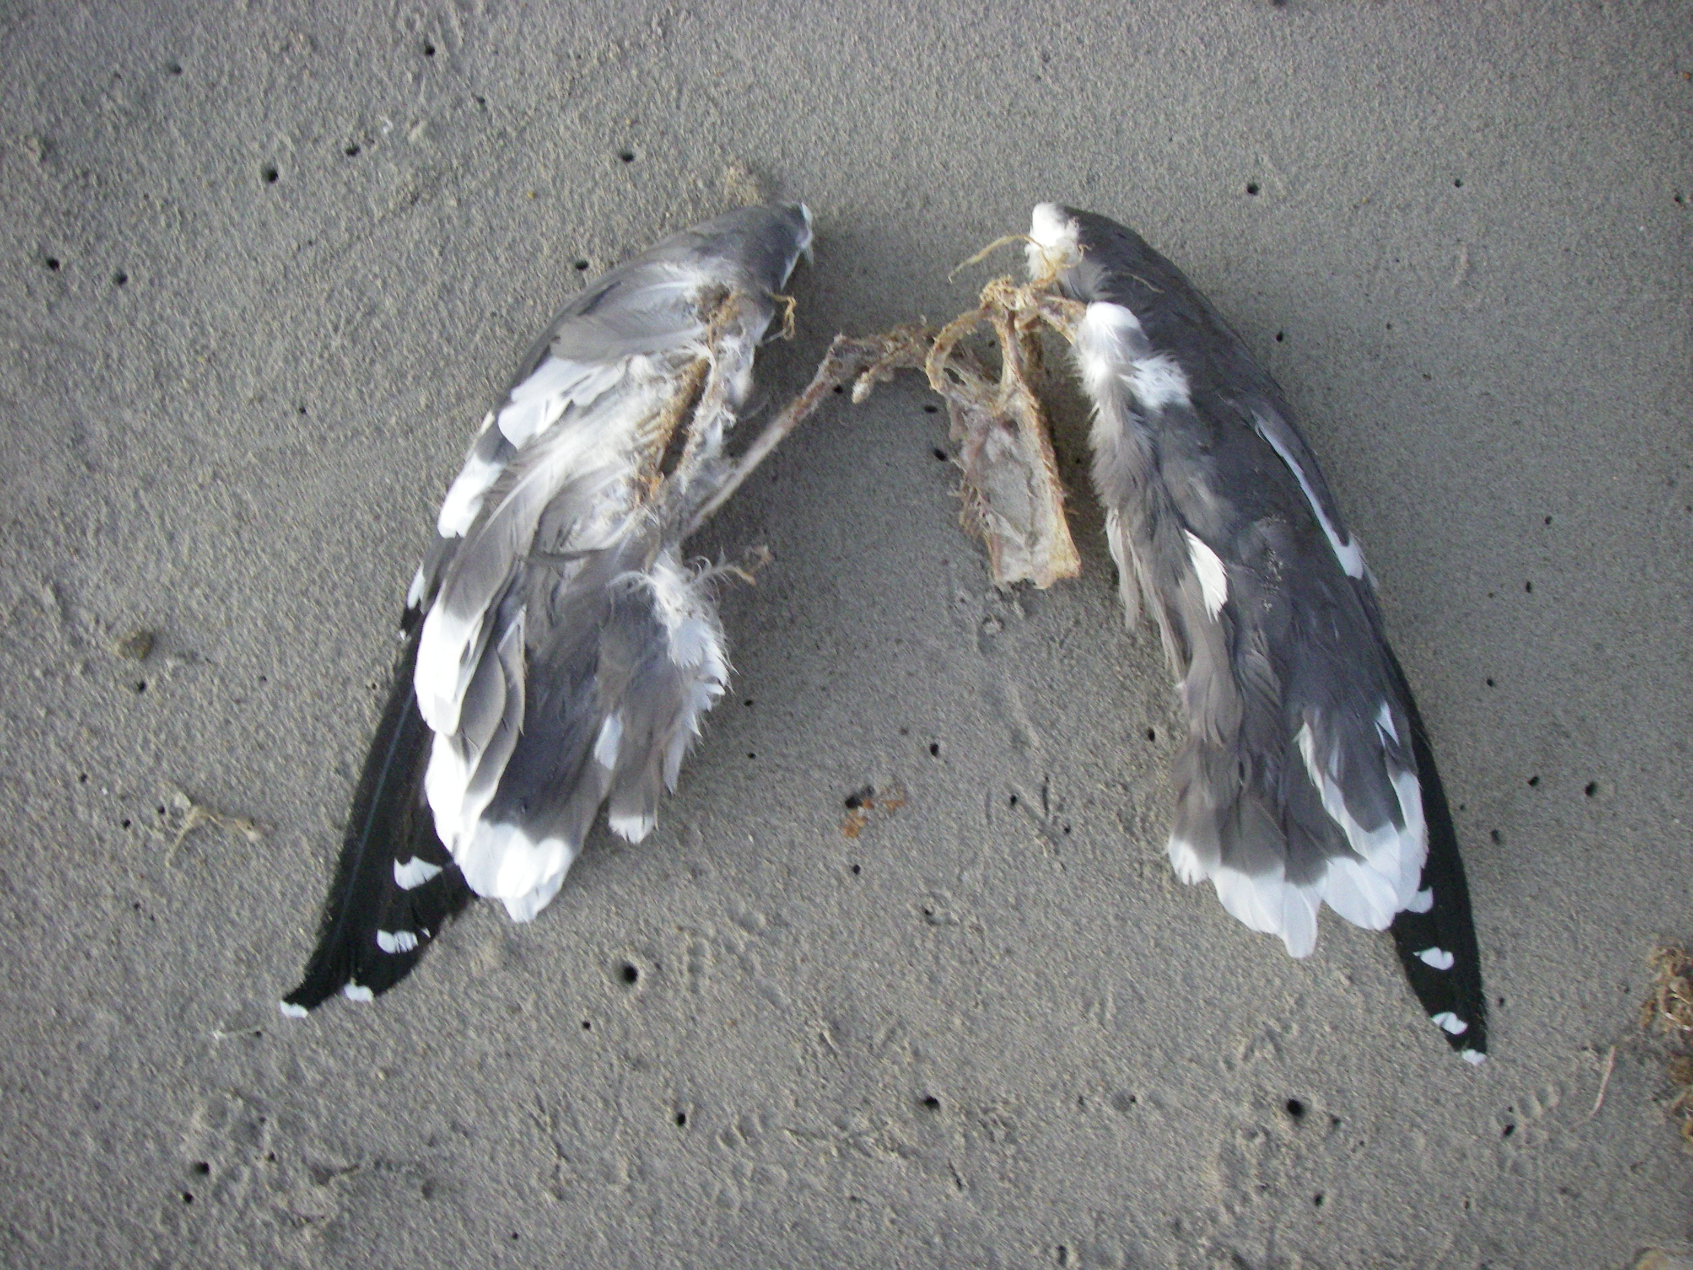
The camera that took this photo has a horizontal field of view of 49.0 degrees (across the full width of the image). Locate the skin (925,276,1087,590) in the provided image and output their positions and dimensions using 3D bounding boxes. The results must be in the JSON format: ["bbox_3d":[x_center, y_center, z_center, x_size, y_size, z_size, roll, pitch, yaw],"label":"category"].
[{"bbox_3d":[0.070,-0.092,0.845,0.071,0.045,0.147,-8,73,-2],"label":"skin"}]

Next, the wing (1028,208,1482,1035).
[{"bbox_3d":[0.171,-0.014,0.818,0.125,0.050,0.426,-15,74,-4],"label":"wing"}]

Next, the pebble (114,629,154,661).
[{"bbox_3d":[-0.319,0.005,0.833,0.017,0.010,0.013,-6,73,-2],"label":"pebble"}]

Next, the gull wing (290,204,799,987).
[{"bbox_3d":[-0.116,-0.022,0.821,0.151,0.050,0.420,14,74,4],"label":"gull wing"}]

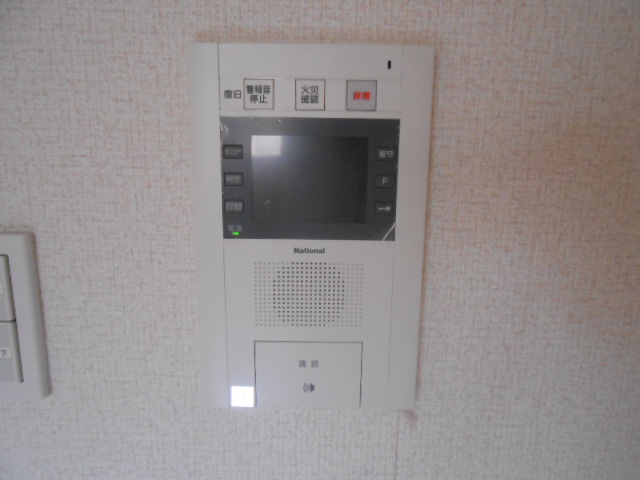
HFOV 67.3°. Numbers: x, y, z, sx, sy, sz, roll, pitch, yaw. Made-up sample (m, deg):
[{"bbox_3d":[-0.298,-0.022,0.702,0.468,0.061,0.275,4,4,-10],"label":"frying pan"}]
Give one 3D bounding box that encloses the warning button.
[{"bbox_3d":[0.026,-0.088,0.294,0.018,0.018,0.005,1,11,0],"label":"warning button"}]

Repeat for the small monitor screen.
[{"bbox_3d":[-0.006,-0.038,0.305,0.072,0.053,0.005,1,11,0],"label":"small monitor screen"}]

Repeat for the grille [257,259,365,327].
[{"bbox_3d":[-0.007,0.036,0.320,0.071,0.044,0.005,1,11,0],"label":"grille"}]

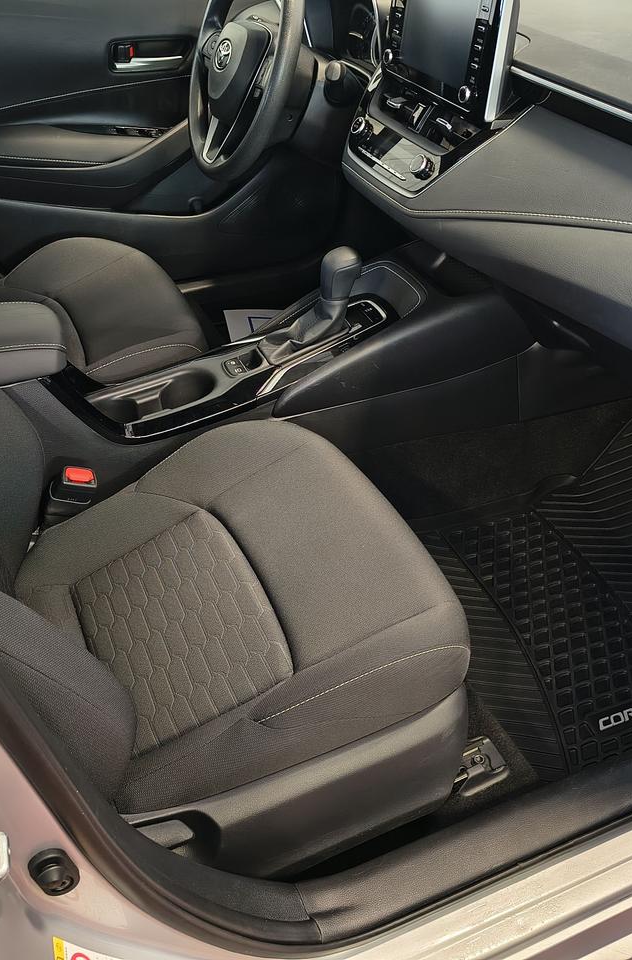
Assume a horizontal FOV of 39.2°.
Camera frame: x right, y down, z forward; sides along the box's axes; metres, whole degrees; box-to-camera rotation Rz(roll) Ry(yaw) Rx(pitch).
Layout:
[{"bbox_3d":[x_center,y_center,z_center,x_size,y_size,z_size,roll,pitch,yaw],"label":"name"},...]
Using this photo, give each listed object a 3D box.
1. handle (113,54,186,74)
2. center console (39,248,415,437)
[{"bbox_3d":[-0.315,-0.786,1.686,0.138,0.026,0.026,-14,41,-20],"label":"handle"},{"bbox_3d":[-0.104,-0.214,1.295,0.550,0.220,0.210,-14,41,-20],"label":"center console"}]

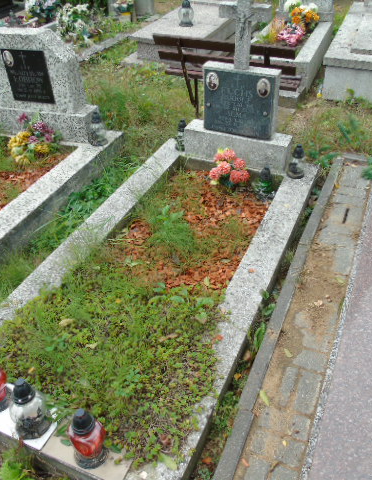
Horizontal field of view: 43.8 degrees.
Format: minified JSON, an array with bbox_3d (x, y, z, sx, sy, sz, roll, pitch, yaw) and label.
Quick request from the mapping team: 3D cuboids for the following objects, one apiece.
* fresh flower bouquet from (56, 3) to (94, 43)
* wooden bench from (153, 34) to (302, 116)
[{"bbox_3d":[-1.362,-2.639,5.621,0.370,0.400,0.340,13,38,18],"label":"fresh flower bouquet"},{"bbox_3d":[0.314,-1.144,3.450,1.020,0.740,0.430,13,38,18],"label":"wooden bench"}]

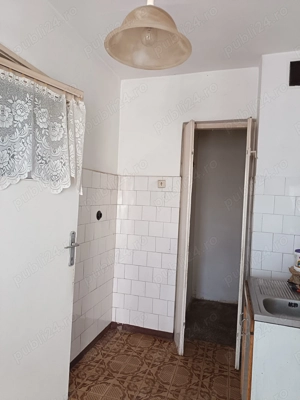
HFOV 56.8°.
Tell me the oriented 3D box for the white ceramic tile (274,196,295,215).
[{"bbox_3d":[1.056,0.039,2.182,0.150,0.150,0.010,2,0,17],"label":"white ceramic tile"}]

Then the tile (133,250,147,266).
[{"bbox_3d":[-0.098,0.581,2.766,0.150,0.150,0.010,3,1,17],"label":"tile"}]

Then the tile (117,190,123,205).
[{"bbox_3d":[-0.308,-0.027,2.840,0.056,0.150,0.010,2,0,17],"label":"tile"}]

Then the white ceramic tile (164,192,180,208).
[{"bbox_3d":[0.224,-0.003,2.666,0.148,0.150,0.010,2,0,17],"label":"white ceramic tile"}]

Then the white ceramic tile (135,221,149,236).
[{"bbox_3d":[-0.084,0.282,2.769,0.150,0.150,0.010,2,0,17],"label":"white ceramic tile"}]

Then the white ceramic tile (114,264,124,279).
[{"bbox_3d":[-0.312,0.721,2.833,0.118,0.150,0.010,3,1,17],"label":"white ceramic tile"}]

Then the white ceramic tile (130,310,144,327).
[{"bbox_3d":[-0.132,1.180,2.777,0.150,0.150,0.010,3,1,17],"label":"white ceramic tile"}]

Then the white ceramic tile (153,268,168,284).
[{"bbox_3d":[0.100,0.740,2.704,0.150,0.150,0.010,3,1,17],"label":"white ceramic tile"}]

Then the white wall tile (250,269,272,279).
[{"bbox_3d":[0.892,0.633,2.230,0.150,0.150,0.010,3,1,17],"label":"white wall tile"}]

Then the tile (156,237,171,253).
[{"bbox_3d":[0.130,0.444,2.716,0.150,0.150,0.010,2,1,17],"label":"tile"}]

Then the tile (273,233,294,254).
[{"bbox_3d":[1.053,0.344,2.182,0.150,0.150,0.010,2,0,17],"label":"tile"}]

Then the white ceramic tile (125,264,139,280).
[{"bbox_3d":[-0.180,0.731,2.786,0.150,0.150,0.010,2,0,17],"label":"white ceramic tile"}]

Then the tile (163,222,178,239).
[{"bbox_3d":[0.209,0.303,2.721,0.150,0.150,0.010,2,0,16],"label":"tile"}]

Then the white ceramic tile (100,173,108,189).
[{"bbox_3d":[-0.430,-0.180,2.584,0.010,0.150,0.150,2,1,17],"label":"white ceramic tile"}]

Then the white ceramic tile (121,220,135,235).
[{"bbox_3d":[-0.228,0.276,2.813,0.150,0.150,0.010,2,0,17],"label":"white ceramic tile"}]

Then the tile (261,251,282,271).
[{"bbox_3d":[0.968,0.486,2.207,0.150,0.150,0.010,3,1,17],"label":"tile"}]

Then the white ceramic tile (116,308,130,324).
[{"bbox_3d":[-0.272,1.178,2.812,0.150,0.150,0.010,2,0,17],"label":"white ceramic tile"}]

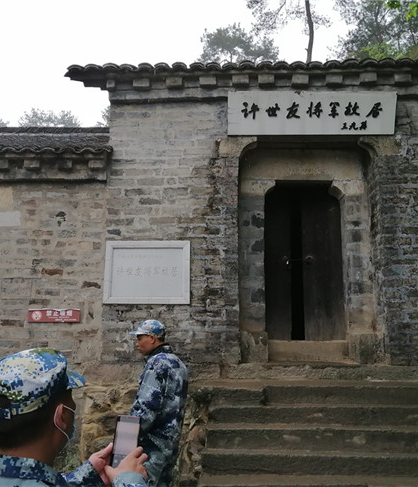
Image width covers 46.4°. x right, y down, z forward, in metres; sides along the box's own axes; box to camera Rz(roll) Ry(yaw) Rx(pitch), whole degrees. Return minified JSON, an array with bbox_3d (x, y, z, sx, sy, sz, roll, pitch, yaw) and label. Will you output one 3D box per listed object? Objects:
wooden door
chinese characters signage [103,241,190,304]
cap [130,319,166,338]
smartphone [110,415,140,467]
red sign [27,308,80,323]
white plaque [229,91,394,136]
[{"bbox_3d":[1.188,0.188,6.023,0.992,1.981,0.100,-1,-10,0],"label":"wooden door"},{"bbox_3d":[-0.680,0.323,5.406,0.949,0.701,0.060,-1,-10,0],"label":"chinese characters signage"},{"bbox_3d":[-0.452,0.627,3.600,0.265,0.130,0.180,1,-10,6],"label":"cap"},{"bbox_3d":[-0.253,0.612,1.500,0.075,0.160,0.009,3,-29,0],"label":"smartphone"},{"bbox_3d":[-1.708,0.799,5.396,0.575,0.148,0.020,-1,-10,0],"label":"red sign"},{"bbox_3d":[1.181,-1.486,5.577,1.914,0.487,0.050,-1,6,0],"label":"white plaque"}]

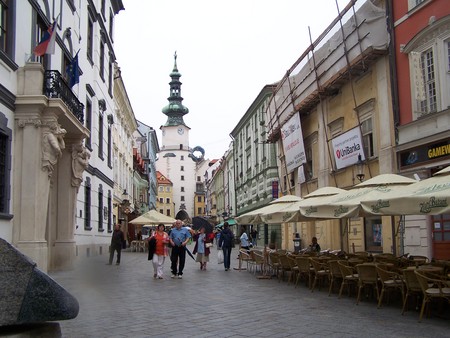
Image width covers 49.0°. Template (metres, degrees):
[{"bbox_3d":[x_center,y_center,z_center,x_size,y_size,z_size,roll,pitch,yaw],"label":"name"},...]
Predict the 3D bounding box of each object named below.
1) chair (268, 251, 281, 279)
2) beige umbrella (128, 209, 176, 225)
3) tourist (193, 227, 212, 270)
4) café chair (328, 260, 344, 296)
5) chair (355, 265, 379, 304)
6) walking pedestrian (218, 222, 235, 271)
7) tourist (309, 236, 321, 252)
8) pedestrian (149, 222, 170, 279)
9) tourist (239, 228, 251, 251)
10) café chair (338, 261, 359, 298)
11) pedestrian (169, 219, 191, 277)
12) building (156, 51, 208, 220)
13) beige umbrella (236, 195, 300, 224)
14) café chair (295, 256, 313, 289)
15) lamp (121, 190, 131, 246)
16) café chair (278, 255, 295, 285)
[{"bbox_3d":[1.606,2.887,14.628,0.550,0.765,0.550,-4,-8,22],"label":"chair"},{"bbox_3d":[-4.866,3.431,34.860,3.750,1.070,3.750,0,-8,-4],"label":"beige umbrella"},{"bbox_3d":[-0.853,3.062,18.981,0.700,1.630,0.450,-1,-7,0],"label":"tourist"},{"bbox_3d":[2.528,2.399,11.002,0.510,0.800,0.540,-2,-7,8],"label":"café chair"},{"bbox_3d":[2.809,2.249,9.814,0.510,0.800,0.540,-2,-7,5],"label":"chair"},{"bbox_3d":[0.048,2.851,18.272,0.550,1.770,0.400,0,-7,-5],"label":"walking pedestrian"},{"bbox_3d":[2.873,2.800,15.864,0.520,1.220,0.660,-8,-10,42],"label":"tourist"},{"bbox_3d":[-2.012,2.532,15.187,0.580,1.650,0.400,0,-7,-8],"label":"pedestrian"},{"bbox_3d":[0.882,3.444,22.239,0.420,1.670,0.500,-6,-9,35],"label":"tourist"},{"bbox_3d":[2.594,2.347,10.657,0.540,0.800,0.510,0,-7,-8],"label":"café chair"},{"bbox_3d":[-1.388,2.472,15.208,0.640,1.760,0.400,0,-7,-7],"label":"pedestrian"},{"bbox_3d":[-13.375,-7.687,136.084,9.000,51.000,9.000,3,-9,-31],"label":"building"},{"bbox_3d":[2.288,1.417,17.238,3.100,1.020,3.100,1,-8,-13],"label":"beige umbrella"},{"bbox_3d":[2.106,2.589,12.428,0.550,0.765,0.550,-7,-9,38],"label":"café chair"},{"bbox_3d":[-7.012,3.605,34.733,0.700,4.200,0.700,0,-7,-10],"label":"lamp"},{"bbox_3d":[1.774,2.789,13.933,0.510,0.800,0.540,-2,-7,8],"label":"café chair"}]

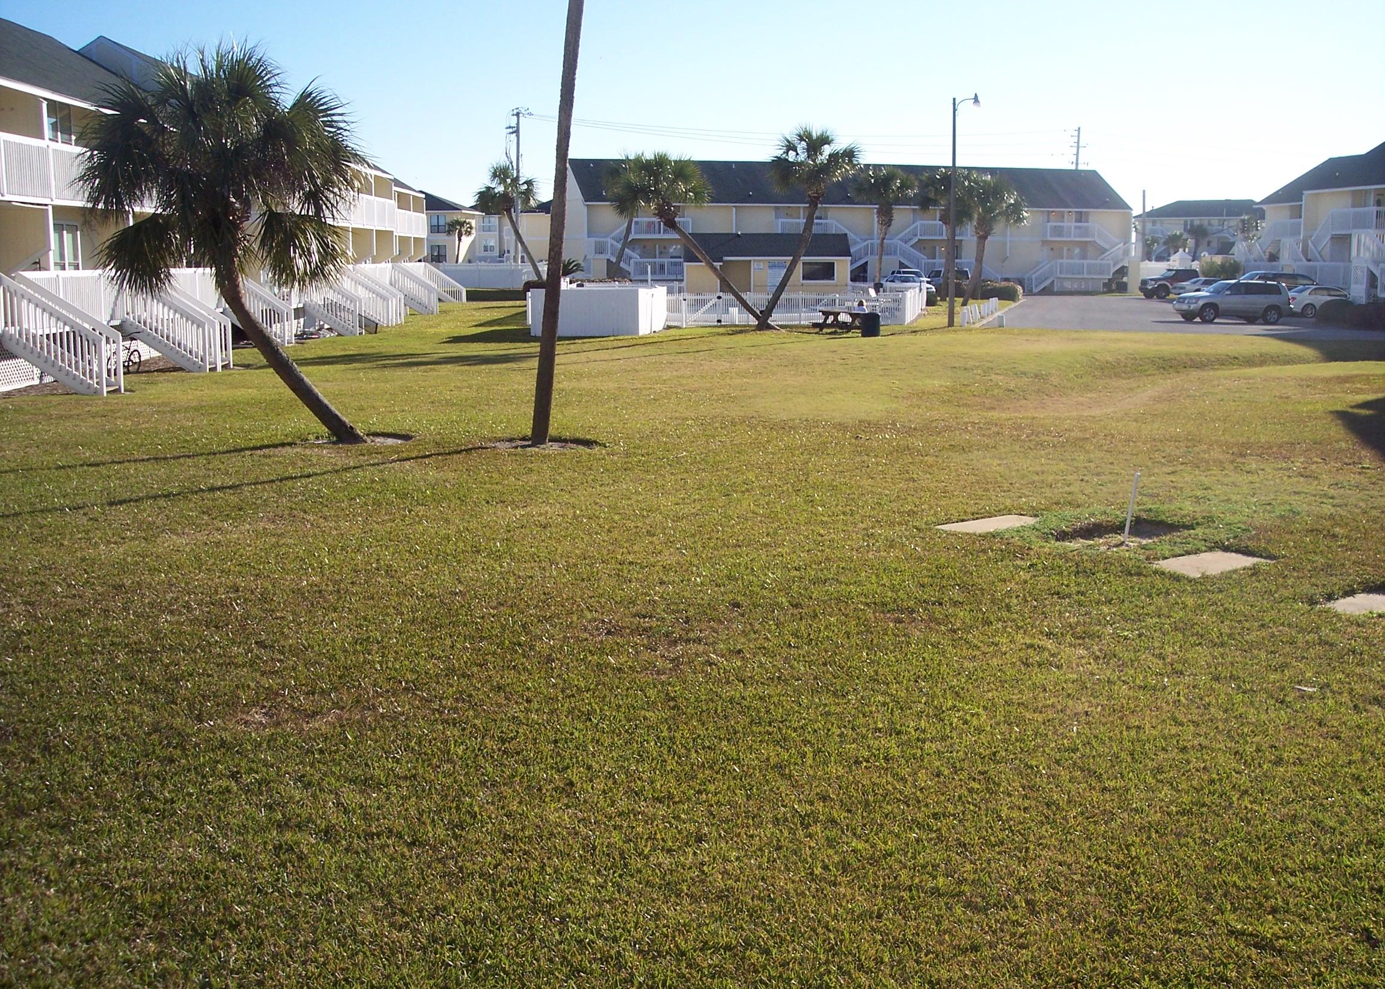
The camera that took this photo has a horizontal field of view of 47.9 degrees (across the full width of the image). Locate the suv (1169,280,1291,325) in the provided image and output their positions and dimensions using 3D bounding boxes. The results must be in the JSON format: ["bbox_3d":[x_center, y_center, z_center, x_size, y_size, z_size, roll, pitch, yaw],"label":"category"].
[{"bbox_3d":[21.782,-7.793,63.142,4.690,1.730,1.830,-1,9,-9],"label":"suv"}]

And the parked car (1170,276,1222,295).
[{"bbox_3d":[32.480,-12.822,97.678,4.900,1.430,1.830,-2,9,-12],"label":"parked car"}]

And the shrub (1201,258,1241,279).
[{"bbox_3d":[35.907,-14.617,106.004,2.900,2.520,2.500,3,9,17],"label":"shrub"}]

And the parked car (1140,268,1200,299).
[{"bbox_3d":[29.026,-12.733,94.654,4.200,1.880,1.830,-5,10,-32],"label":"parked car"}]

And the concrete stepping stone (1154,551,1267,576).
[{"bbox_3d":[4.748,0.657,14.268,1.140,0.060,0.600,-7,11,-38],"label":"concrete stepping stone"}]

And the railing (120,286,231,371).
[{"bbox_3d":[-11.745,-3.832,35.625,1.866,2.050,1.900,0,8,0],"label":"railing"}]

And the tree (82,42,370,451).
[{"bbox_3d":[-7.053,-3.733,23.408,4.350,5.750,4.100,0,9,0],"label":"tree"}]

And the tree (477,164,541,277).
[{"bbox_3d":[-10.304,-14.932,88.765,4.200,7.800,3.700,0,9,0],"label":"tree"}]

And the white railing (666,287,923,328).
[{"bbox_3d":[5.100,-8.265,67.823,10.500,1.300,16.500,1,9,6],"label":"white railing"}]

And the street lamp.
[{"bbox_3d":[10.266,-10.655,58.857,1.200,8.650,0.400,0,9,0],"label":"street lamp"}]

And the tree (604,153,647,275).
[{"bbox_3d":[-3.595,-15.639,91.696,3.500,8.770,3.400,0,8,0],"label":"tree"}]

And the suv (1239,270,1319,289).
[{"bbox_3d":[32.268,-11.072,84.284,5.000,1.800,1.950,-1,9,-7],"label":"suv"}]

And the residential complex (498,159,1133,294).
[{"bbox_3d":[11.113,-18.091,107.091,40.240,8.870,10.000,-3,9,-20],"label":"residential complex"}]

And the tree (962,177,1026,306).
[{"bbox_3d":[16.581,-13.887,85.385,3.500,7.070,3.300,0,8,0],"label":"tree"}]

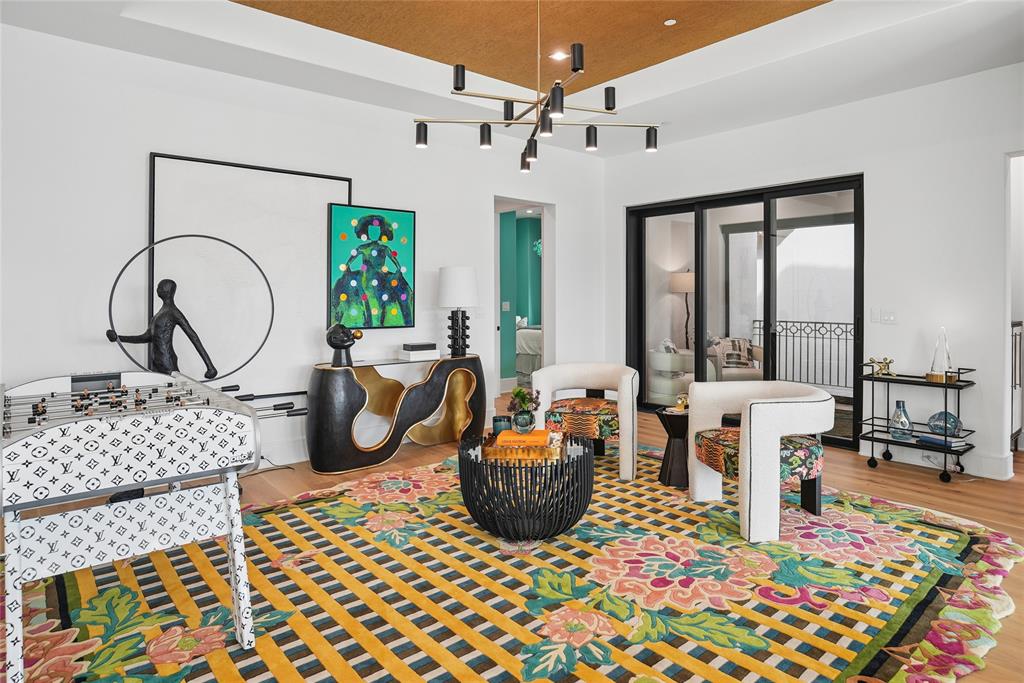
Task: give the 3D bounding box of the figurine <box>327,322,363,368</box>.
[{"bbox_3d":[-1.376,0.033,4.660,0.280,0.365,0.210,0,3,6],"label":"figurine"}]

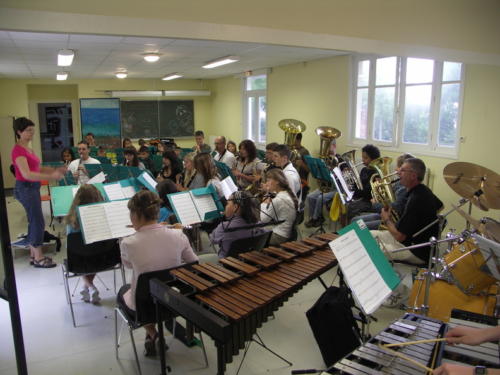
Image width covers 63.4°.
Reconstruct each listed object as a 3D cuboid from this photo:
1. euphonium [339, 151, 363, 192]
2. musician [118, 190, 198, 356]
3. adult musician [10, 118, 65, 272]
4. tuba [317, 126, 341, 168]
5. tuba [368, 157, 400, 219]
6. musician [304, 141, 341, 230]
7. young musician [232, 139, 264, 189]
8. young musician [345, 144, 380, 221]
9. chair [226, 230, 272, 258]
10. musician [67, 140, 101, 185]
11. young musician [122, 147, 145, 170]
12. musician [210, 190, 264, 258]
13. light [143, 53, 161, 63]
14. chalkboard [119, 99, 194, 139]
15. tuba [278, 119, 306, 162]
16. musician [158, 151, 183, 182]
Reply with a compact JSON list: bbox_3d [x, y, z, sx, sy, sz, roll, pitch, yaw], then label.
[{"bbox_3d":[1.219,-0.188,4.942,0.270,0.610,0.310,-22,10,-4],"label":"euphonium"},{"bbox_3d":[-0.662,0.624,2.825,0.500,1.250,0.680,-7,13,-32],"label":"musician"},{"bbox_3d":[-2.339,0.064,4.464,0.620,1.680,0.480,-4,11,-17],"label":"adult musician"},{"bbox_3d":[1.138,-0.404,6.031,0.440,0.950,0.460,-9,23,-20],"label":"tuba"},{"bbox_3d":[1.175,0.026,3.583,0.270,0.610,0.310,-12,10,22],"label":"tuba"},{"bbox_3d":[1.160,-0.064,6.197,0.800,1.330,0.520,-4,11,-18],"label":"musician"},{"bbox_3d":[-0.100,-0.030,6.080,0.740,1.320,0.500,-10,14,-40],"label":"young musician"},{"bbox_3d":[1.470,0.097,5.393,0.750,1.310,0.500,-3,11,-14],"label":"young musician"},{"bbox_3d":[-0.106,0.753,3.338,0.520,0.800,0.460,9,14,40],"label":"chair"},{"bbox_3d":[-2.427,-0.059,5.947,0.520,1.310,0.800,-2,11,-6],"label":"musician"},{"bbox_3d":[-1.820,0.034,6.111,0.480,1.200,0.720,4,12,23],"label":"young musician"},{"bbox_3d":[-0.147,0.576,3.335,0.720,1.150,0.450,8,13,36],"label":"musician"},{"bbox_3d":[-1.400,-1.879,5.851,0.260,0.120,0.260,-5,12,-25],"label":"light"},{"bbox_3d":[-2.399,-1.748,10.589,1.920,0.970,0.050,-6,12,-25],"label":"chalkboard"},{"bbox_3d":[0.697,-0.554,6.460,0.470,1.020,0.500,-12,25,-27],"label":"tuba"},{"bbox_3d":[-1.234,0.089,5.449,0.700,1.200,0.450,-10,14,-40],"label":"musician"}]

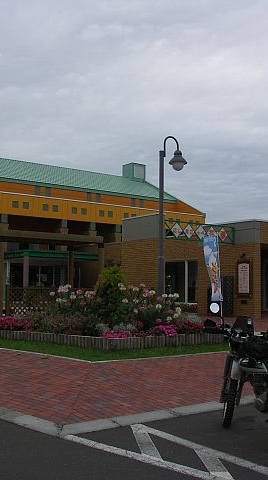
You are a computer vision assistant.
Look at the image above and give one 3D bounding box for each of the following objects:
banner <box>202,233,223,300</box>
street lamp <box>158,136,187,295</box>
[{"bbox_3d":[2.096,0.768,13.950,0.140,1.800,0.580,5,-7,-43],"label":"banner"},{"bbox_3d":[1.095,-0.180,14.349,0.920,5.450,0.530,-3,-6,34],"label":"street lamp"}]

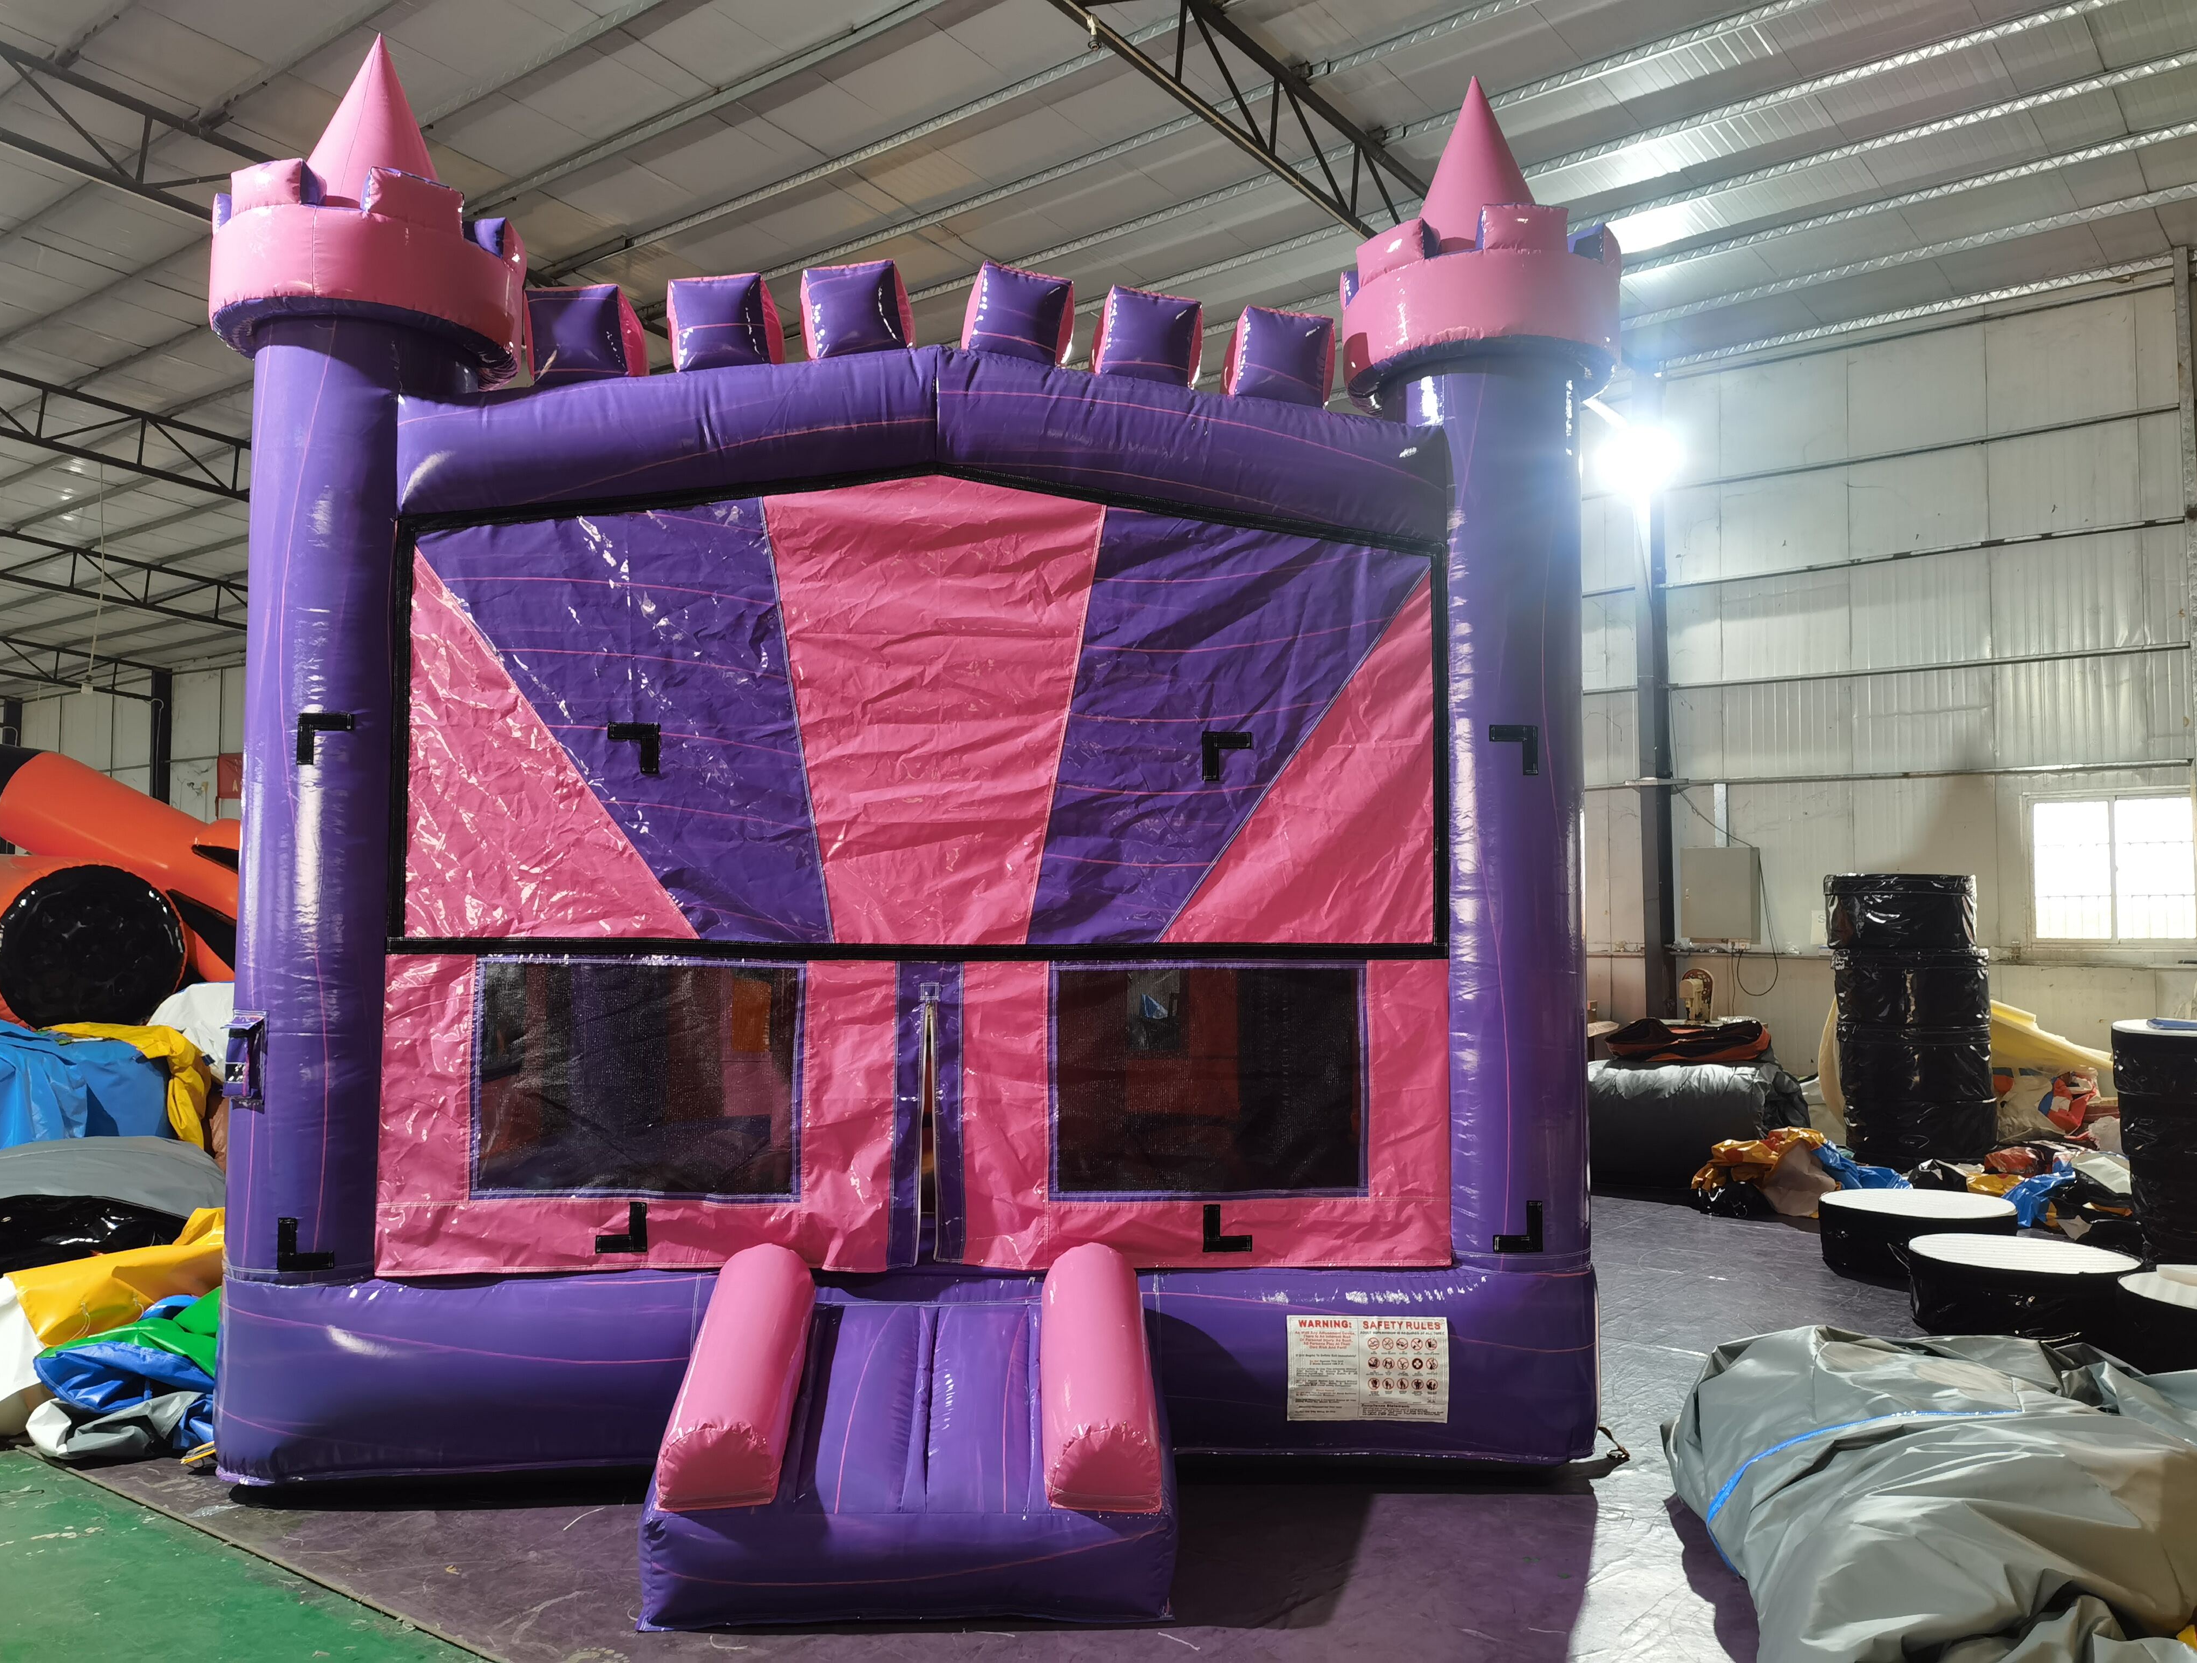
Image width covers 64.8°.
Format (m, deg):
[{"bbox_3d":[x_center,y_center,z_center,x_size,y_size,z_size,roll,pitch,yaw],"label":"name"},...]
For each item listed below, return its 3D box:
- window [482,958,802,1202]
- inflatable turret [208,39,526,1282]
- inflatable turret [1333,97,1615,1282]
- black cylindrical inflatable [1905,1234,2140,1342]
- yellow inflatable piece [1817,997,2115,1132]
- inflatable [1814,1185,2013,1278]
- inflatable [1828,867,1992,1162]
[{"bbox_3d":[-1.377,0.735,5.149,0.960,0.700,0.040,1,-3,-3],"label":"window"},{"bbox_3d":[-2.279,-0.597,5.345,0.900,3.810,0.900,1,-3,-3],"label":"inflatable turret"},{"bbox_3d":[1.203,-0.559,5.511,0.890,3.780,0.890,1,-3,-3],"label":"inflatable turret"},{"bbox_3d":[3.695,1.838,6.908,0.830,0.300,0.830,0,-3,0],"label":"black cylindrical inflatable"},{"bbox_3d":[6.282,1.688,12.531,1.950,0.950,0.900,1,-3,-3],"label":"yellow inflatable piece"},{"bbox_3d":[3.825,1.895,8.068,0.860,0.310,0.860,1,-3,-3],"label":"inflatable"},{"bbox_3d":[5.368,1.243,11.419,0.930,1.920,0.930,1,-3,-3],"label":"inflatable"}]

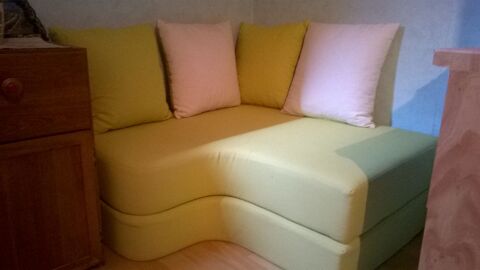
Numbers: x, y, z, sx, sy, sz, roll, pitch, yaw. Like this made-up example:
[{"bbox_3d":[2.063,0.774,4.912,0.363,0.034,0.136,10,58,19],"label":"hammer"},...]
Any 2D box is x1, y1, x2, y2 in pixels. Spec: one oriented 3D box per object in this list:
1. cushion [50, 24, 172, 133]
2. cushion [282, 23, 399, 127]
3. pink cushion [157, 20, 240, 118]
[{"bbox_3d":[-0.583,-0.274,1.858,0.500,0.490,0.145,-14,12,-42],"label":"cushion"},{"bbox_3d":[0.500,-0.330,2.041,0.145,0.500,0.520,1,12,-42],"label":"cushion"},{"bbox_3d":[-0.201,-0.378,2.194,0.490,0.500,0.145,-13,11,-39],"label":"pink cushion"}]

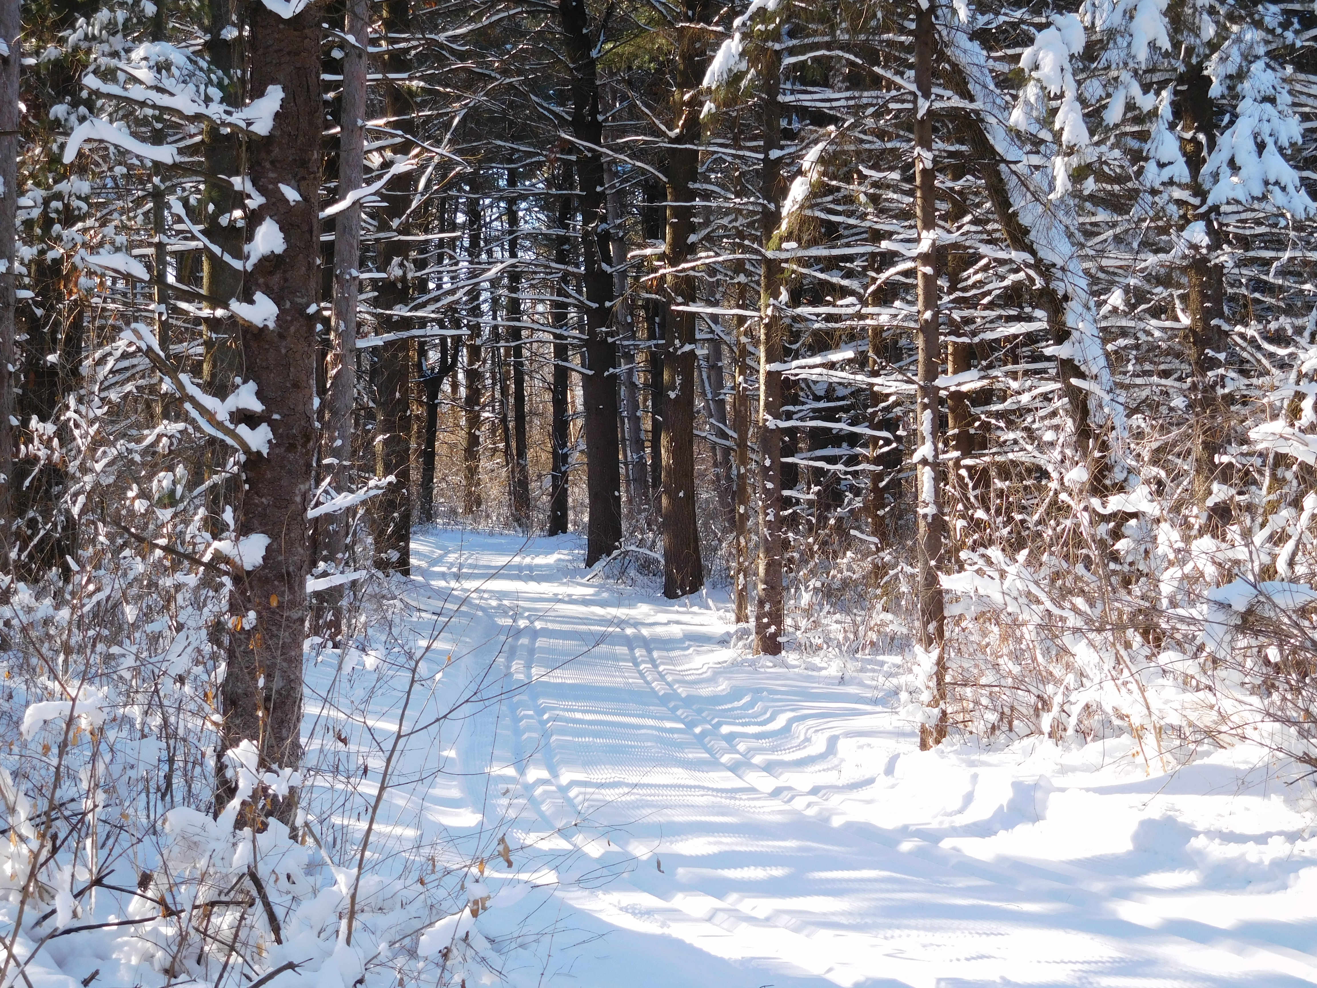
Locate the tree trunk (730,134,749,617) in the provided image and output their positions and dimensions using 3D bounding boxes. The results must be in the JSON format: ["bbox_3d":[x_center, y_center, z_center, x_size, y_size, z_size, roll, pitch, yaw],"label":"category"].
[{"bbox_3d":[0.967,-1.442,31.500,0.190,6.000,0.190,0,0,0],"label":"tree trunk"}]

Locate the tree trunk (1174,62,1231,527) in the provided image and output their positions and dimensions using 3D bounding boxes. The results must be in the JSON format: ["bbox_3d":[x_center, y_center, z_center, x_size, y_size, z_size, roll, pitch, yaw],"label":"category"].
[{"bbox_3d":[4.910,-1.794,24.000,0.370,4.200,0.370,-2,0,0],"label":"tree trunk"}]

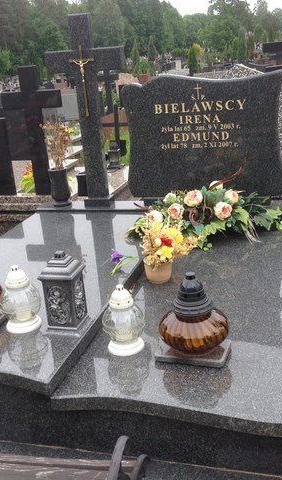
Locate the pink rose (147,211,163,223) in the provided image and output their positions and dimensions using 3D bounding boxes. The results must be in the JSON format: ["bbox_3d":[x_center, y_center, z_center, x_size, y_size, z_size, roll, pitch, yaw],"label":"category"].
[{"bbox_3d":[0.082,-0.130,3.438,0.090,0.079,0.083,11,22,43],"label":"pink rose"}]

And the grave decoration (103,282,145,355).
[{"bbox_3d":[-0.066,0.285,2.253,0.160,0.250,0.160,-5,19,2],"label":"grave decoration"}]

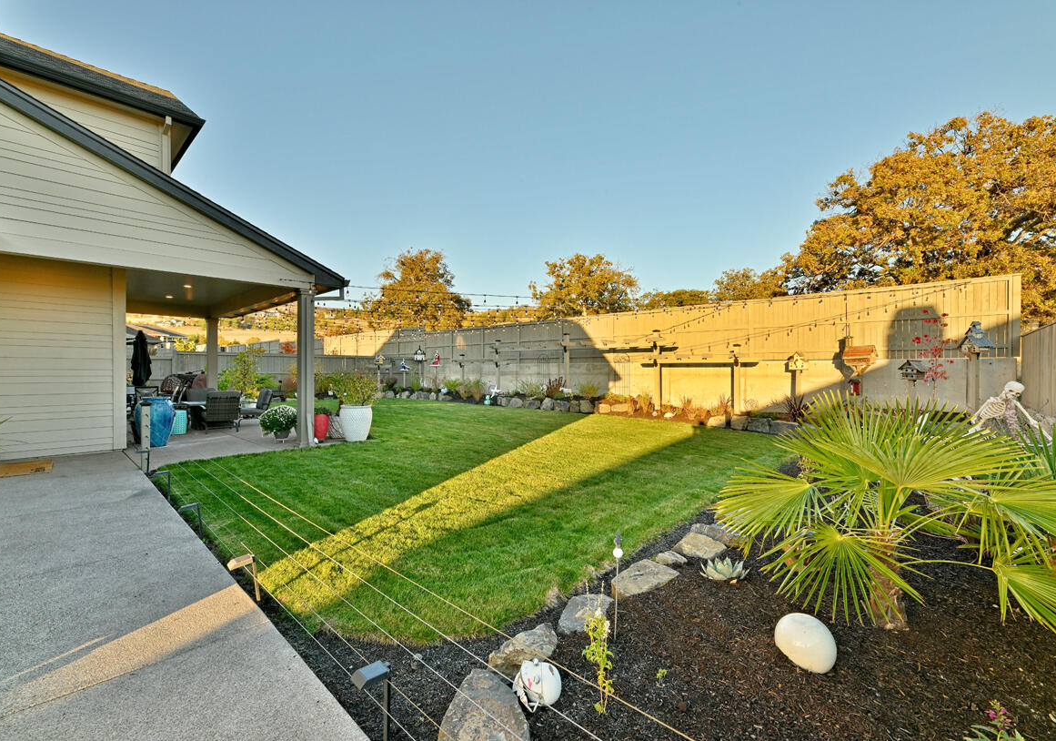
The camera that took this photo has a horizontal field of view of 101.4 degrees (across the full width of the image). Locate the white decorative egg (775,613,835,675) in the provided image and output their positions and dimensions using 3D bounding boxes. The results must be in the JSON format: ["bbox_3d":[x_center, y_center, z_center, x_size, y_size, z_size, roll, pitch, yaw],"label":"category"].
[{"bbox_3d":[1.155,1.135,1.810,0.215,0.200,0.225,0,0,30],"label":"white decorative egg"}]

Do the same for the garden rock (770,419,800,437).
[{"bbox_3d":[5.324,1.200,8.900,0.650,0.300,0.420,0,0,41],"label":"garden rock"}]

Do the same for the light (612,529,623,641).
[{"bbox_3d":[0.416,1.001,2.018,0.055,0.500,0.050,0,0,11],"label":"light"}]

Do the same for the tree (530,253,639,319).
[{"bbox_3d":[5.484,-7.032,42.000,10.400,8.800,10.200,0,0,7],"label":"tree"}]

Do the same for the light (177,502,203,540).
[{"bbox_3d":[-2.566,1.166,3.288,0.065,0.265,0.145,0,0,44],"label":"light"}]

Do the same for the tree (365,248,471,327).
[{"bbox_3d":[-10.278,-6.782,40.000,10.000,9.200,9.600,0,0,-14],"label":"tree"}]

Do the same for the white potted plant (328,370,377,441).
[{"bbox_3d":[-3.360,0.665,8.330,0.850,1.310,0.850,0,0,44],"label":"white potted plant"}]

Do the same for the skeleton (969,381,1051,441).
[{"bbox_3d":[5.613,0.479,5.000,0.780,0.720,0.650,0,0,9],"label":"skeleton"}]

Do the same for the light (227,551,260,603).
[{"bbox_3d":[-1.556,1.161,2.383,0.065,0.265,0.145,0,0,44],"label":"light"}]

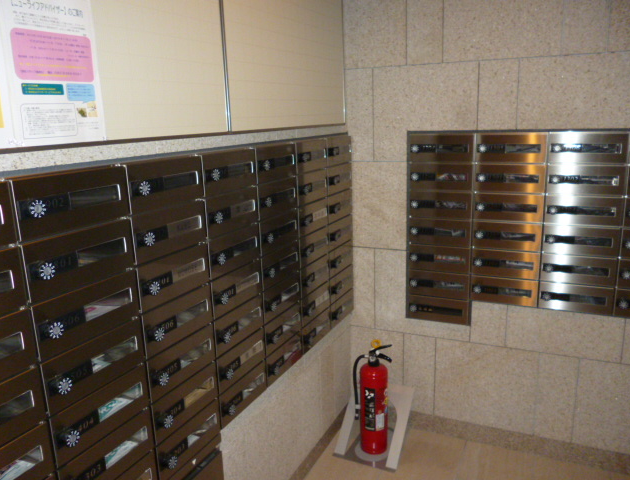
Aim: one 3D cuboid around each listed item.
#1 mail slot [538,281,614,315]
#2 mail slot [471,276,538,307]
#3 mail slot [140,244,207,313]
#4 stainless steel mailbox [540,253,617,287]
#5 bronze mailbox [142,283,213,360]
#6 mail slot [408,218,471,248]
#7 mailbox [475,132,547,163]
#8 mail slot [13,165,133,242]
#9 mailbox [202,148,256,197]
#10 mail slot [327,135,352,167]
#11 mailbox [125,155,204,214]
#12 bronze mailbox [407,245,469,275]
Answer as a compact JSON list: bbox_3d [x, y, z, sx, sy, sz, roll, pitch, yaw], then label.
[{"bbox_3d":[1.087,0.219,2.162,0.269,0.118,0.160,4,15,25],"label":"mail slot"},{"bbox_3d":[0.839,0.200,2.279,0.269,0.118,0.160,4,15,25],"label":"mail slot"},{"bbox_3d":[-0.397,0.090,1.369,0.090,0.117,0.271,4,15,25],"label":"mail slot"},{"bbox_3d":[1.083,0.102,2.135,0.269,0.118,0.160,4,15,25],"label":"stainless steel mailbox"},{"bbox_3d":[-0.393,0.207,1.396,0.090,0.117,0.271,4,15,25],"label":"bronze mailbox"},{"bbox_3d":[0.562,-0.043,2.295,0.271,0.117,0.090,4,15,25],"label":"mail slot"},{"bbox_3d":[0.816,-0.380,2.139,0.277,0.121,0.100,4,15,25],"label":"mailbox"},{"bbox_3d":[-0.522,-0.083,1.074,0.090,0.117,0.271,4,15,25],"label":"mail slot"},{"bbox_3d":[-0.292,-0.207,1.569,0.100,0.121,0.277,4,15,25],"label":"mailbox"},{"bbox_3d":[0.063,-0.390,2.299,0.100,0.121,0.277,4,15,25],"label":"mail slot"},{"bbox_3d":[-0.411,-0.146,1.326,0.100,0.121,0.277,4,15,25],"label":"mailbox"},{"bbox_3d":[0.587,0.064,2.368,0.269,0.118,0.160,4,15,25],"label":"bronze mailbox"}]

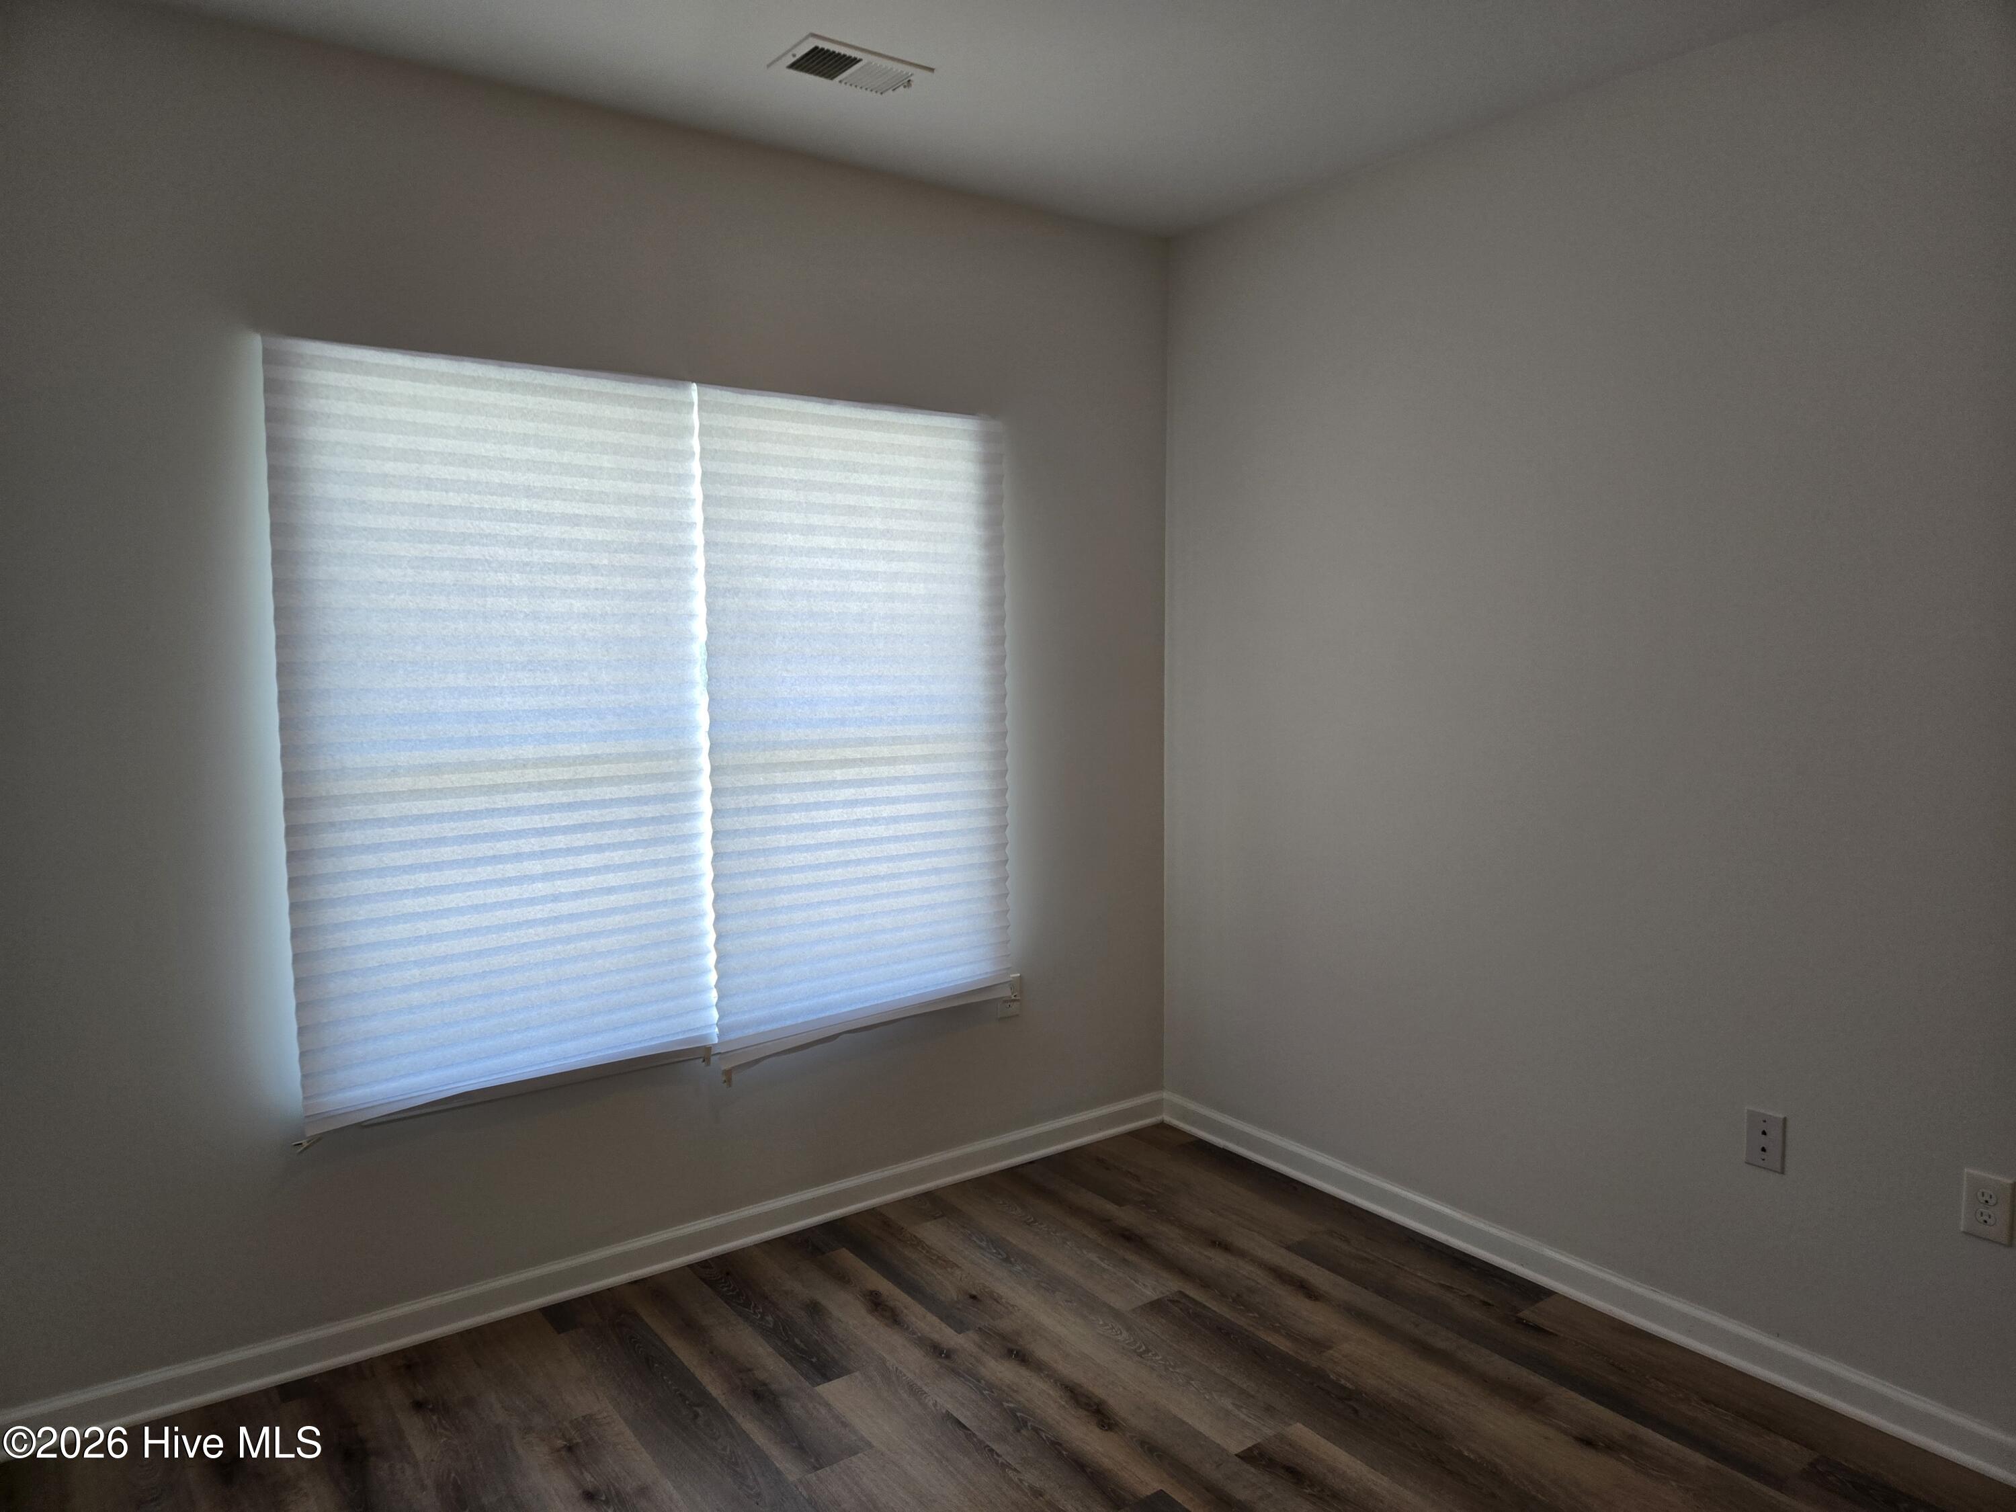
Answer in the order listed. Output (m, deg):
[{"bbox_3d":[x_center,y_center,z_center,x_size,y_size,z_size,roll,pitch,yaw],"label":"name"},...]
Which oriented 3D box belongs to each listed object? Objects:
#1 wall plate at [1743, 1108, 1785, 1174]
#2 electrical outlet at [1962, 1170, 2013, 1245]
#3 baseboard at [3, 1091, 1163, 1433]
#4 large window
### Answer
[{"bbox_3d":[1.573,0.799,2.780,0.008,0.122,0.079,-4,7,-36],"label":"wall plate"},{"bbox_3d":[1.775,0.818,2.427,0.009,0.115,0.071,-4,6,-36],"label":"electrical outlet"},{"bbox_3d":[-0.727,1.204,3.356,3.030,0.100,0.020,-4,6,-36],"label":"baseboard"},{"bbox_3d":[-0.749,-0.082,3.250,1.798,1.599,0.080,-4,6,-36],"label":"large window"}]

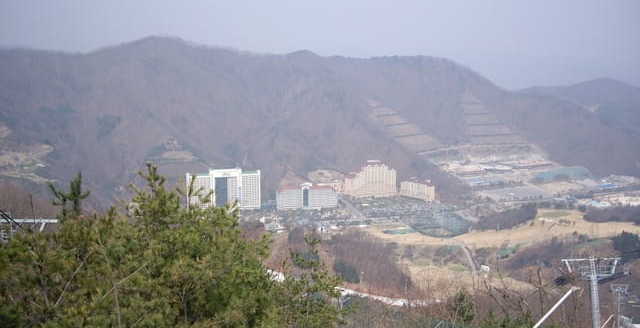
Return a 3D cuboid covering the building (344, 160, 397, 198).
[{"bbox_3d":[90.794,27.140,1255.000,86.067,60.092,30.000,-1,7,-13],"label":"building"}]

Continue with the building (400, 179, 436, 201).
[{"bbox_3d":[173.030,45.657,1245.000,63.168,32.945,15.000,6,9,44],"label":"building"}]

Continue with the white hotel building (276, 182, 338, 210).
[{"bbox_3d":[-20.979,54.583,1175.000,100.166,39.928,20.000,-2,7,-17],"label":"white hotel building"}]

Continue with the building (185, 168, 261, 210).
[{"bbox_3d":[-159.176,43.748,1165.000,119.063,65.612,22.000,-2,7,-17],"label":"building"}]

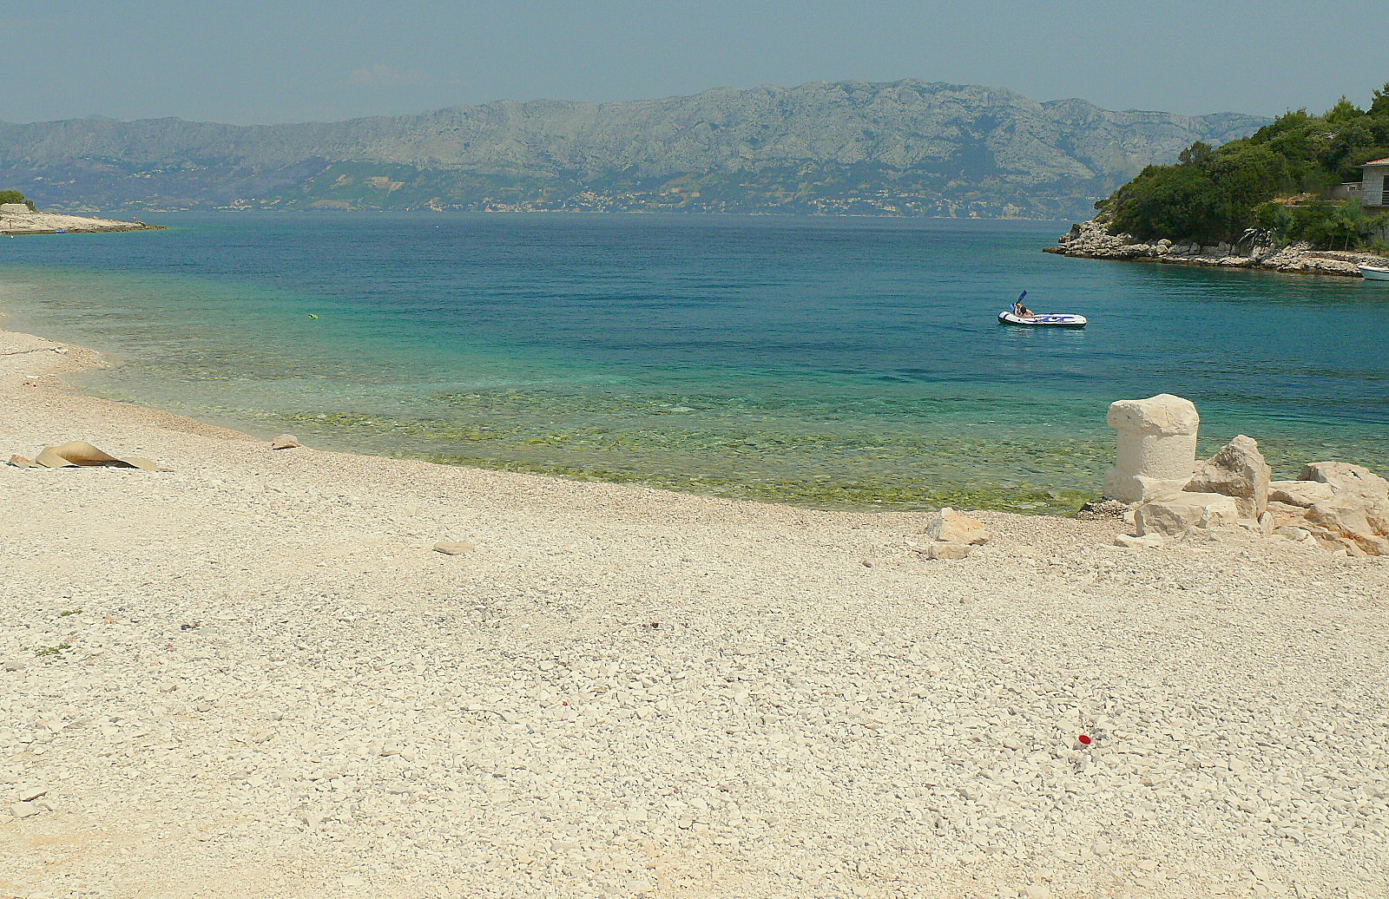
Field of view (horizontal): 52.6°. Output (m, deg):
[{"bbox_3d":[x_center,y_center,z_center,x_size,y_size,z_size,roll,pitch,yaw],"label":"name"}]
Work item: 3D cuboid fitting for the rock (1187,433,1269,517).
[{"bbox_3d":[5.119,0.252,13.500,0.760,0.780,0.450,4,10,17],"label":"rock"}]

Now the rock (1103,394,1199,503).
[{"bbox_3d":[4.695,-0.028,14.500,0.820,1.060,0.820,-2,10,-15],"label":"rock"}]

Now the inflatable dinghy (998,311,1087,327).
[{"bbox_3d":[9.819,-3.679,39.600,2.450,0.400,1.150,6,11,27],"label":"inflatable dinghy"}]

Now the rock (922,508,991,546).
[{"bbox_3d":[2.327,0.683,12.500,0.560,0.280,0.380,2,10,10],"label":"rock"}]

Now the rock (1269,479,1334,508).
[{"bbox_3d":[5.909,0.436,13.700,0.580,0.190,0.480,4,10,17],"label":"rock"}]

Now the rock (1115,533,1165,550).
[{"bbox_3d":[3.869,0.795,12.200,0.410,0.110,0.220,4,10,17],"label":"rock"}]

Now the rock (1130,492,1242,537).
[{"bbox_3d":[4.520,0.587,12.950,0.920,0.360,0.620,3,10,14],"label":"rock"}]

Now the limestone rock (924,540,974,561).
[{"bbox_3d":[2.152,0.859,11.900,0.400,0.120,0.250,2,10,10],"label":"limestone rock"}]

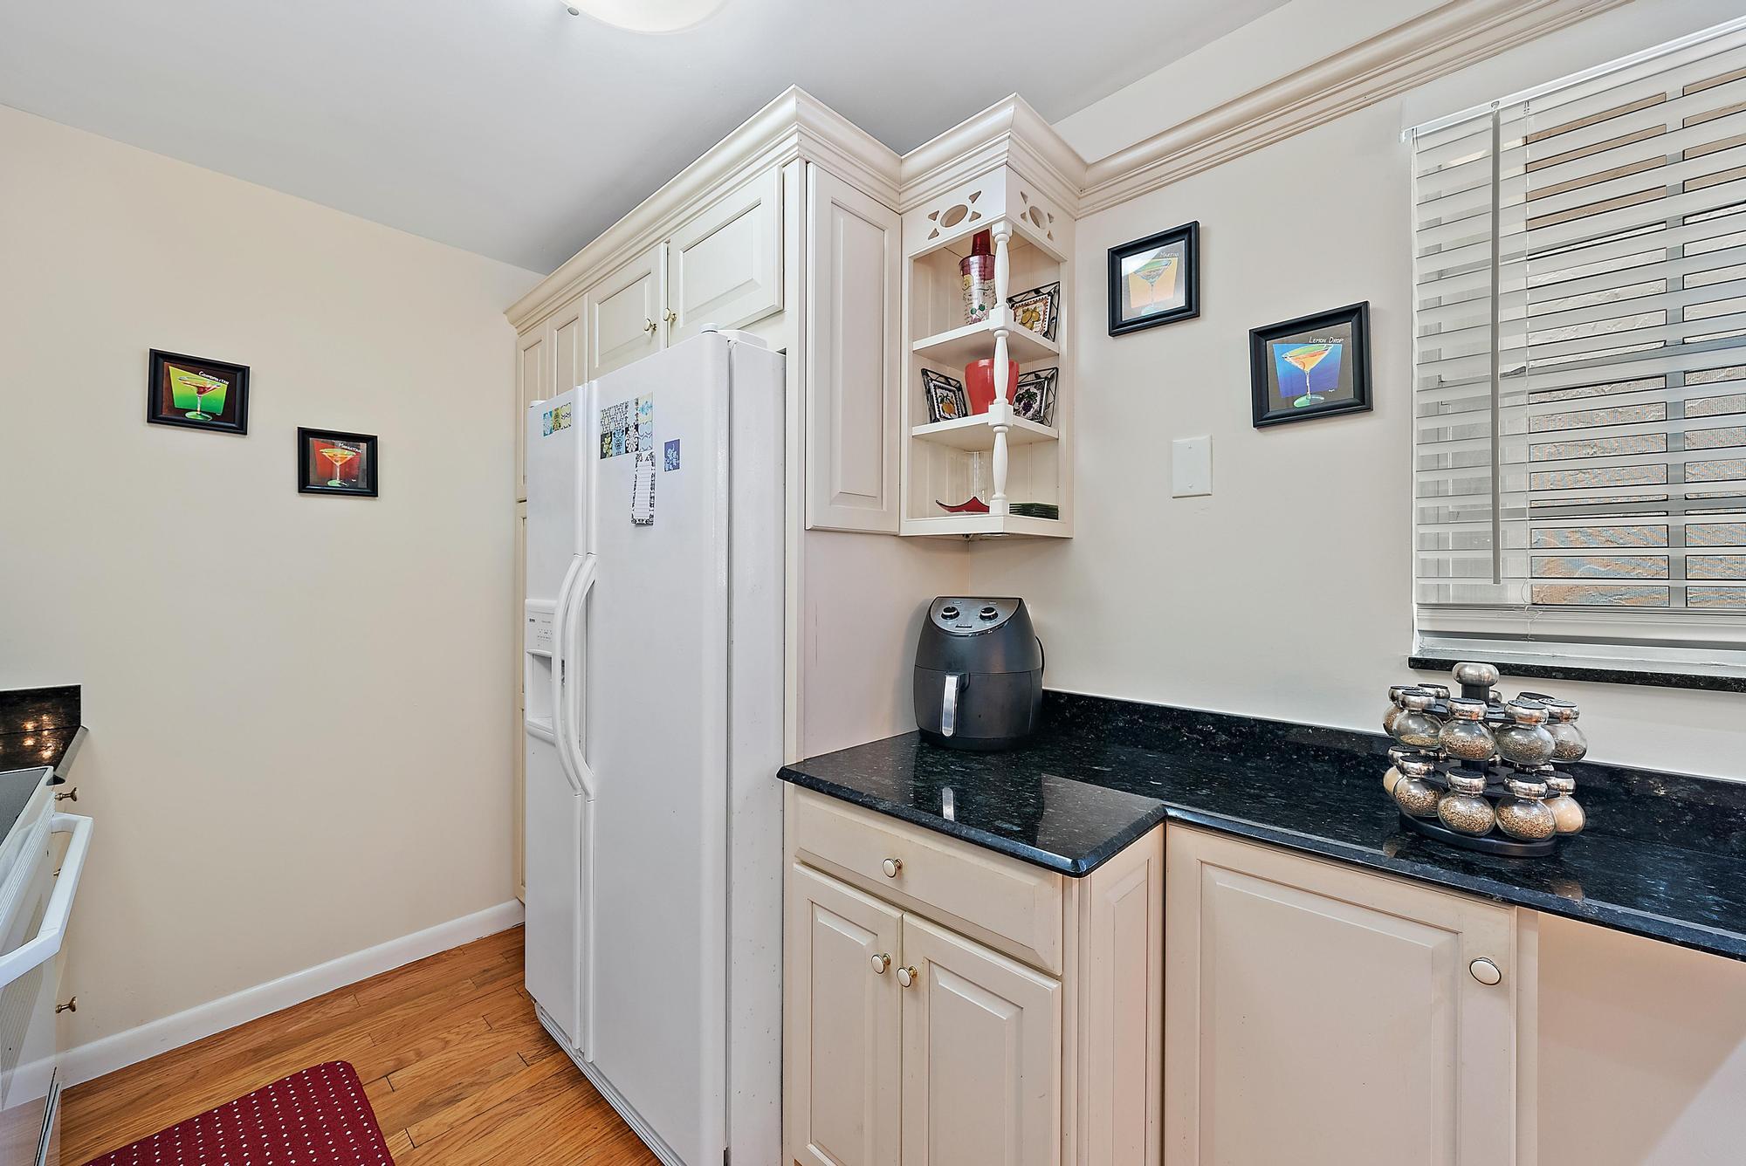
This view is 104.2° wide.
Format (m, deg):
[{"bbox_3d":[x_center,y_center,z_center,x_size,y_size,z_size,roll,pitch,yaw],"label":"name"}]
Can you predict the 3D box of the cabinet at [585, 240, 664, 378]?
[{"bbox_3d":[-0.557,-0.718,2.032,0.468,0.295,0.400,1,1,43],"label":"cabinet"}]

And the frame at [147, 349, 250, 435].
[{"bbox_3d":[-1.867,-0.522,1.887,0.022,0.197,0.196,1,1,43],"label":"frame"}]

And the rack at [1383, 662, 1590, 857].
[{"bbox_3d":[0.886,0.244,0.998,0.220,0.248,0.220,1,1,43],"label":"rack"}]

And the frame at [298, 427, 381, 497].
[{"bbox_3d":[-1.657,-0.370,2.110,0.022,0.196,0.197,1,1,43],"label":"frame"}]

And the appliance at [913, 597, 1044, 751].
[{"bbox_3d":[0.235,0.202,1.566,0.285,0.320,0.335,0,1,26],"label":"appliance"}]

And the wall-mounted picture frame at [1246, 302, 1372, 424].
[{"bbox_3d":[0.815,-0.400,1.270,0.190,0.194,0.022,1,1,43],"label":"wall-mounted picture frame"}]

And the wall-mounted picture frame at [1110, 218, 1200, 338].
[{"bbox_3d":[0.607,-0.648,1.465,0.192,0.196,0.022,1,1,43],"label":"wall-mounted picture frame"}]

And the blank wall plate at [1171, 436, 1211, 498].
[{"bbox_3d":[0.667,-0.241,1.421,0.078,0.120,0.007,1,1,43],"label":"blank wall plate"}]

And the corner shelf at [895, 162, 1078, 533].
[{"bbox_3d":[0.270,-0.480,1.596,0.287,0.746,0.294,1,1,43],"label":"corner shelf"}]

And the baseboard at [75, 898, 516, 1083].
[{"bbox_3d":[-1.680,1.226,2.107,0.014,0.088,1.120,1,1,43],"label":"baseboard"}]

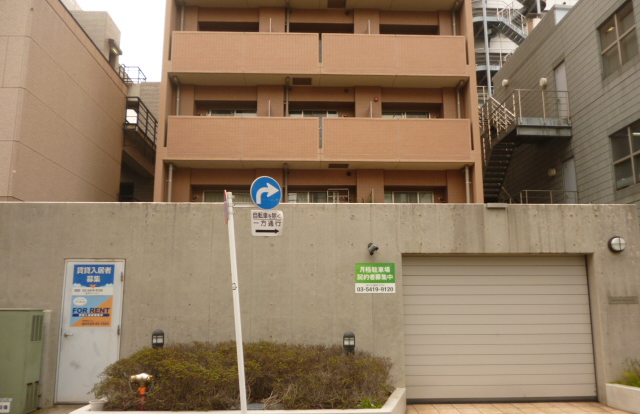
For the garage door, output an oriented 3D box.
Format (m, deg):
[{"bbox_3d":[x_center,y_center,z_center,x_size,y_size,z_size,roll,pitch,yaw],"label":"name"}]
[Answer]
[{"bbox_3d":[2.766,1.877,8.051,3.002,2.226,0.100,0,-9,-2],"label":"garage door"}]

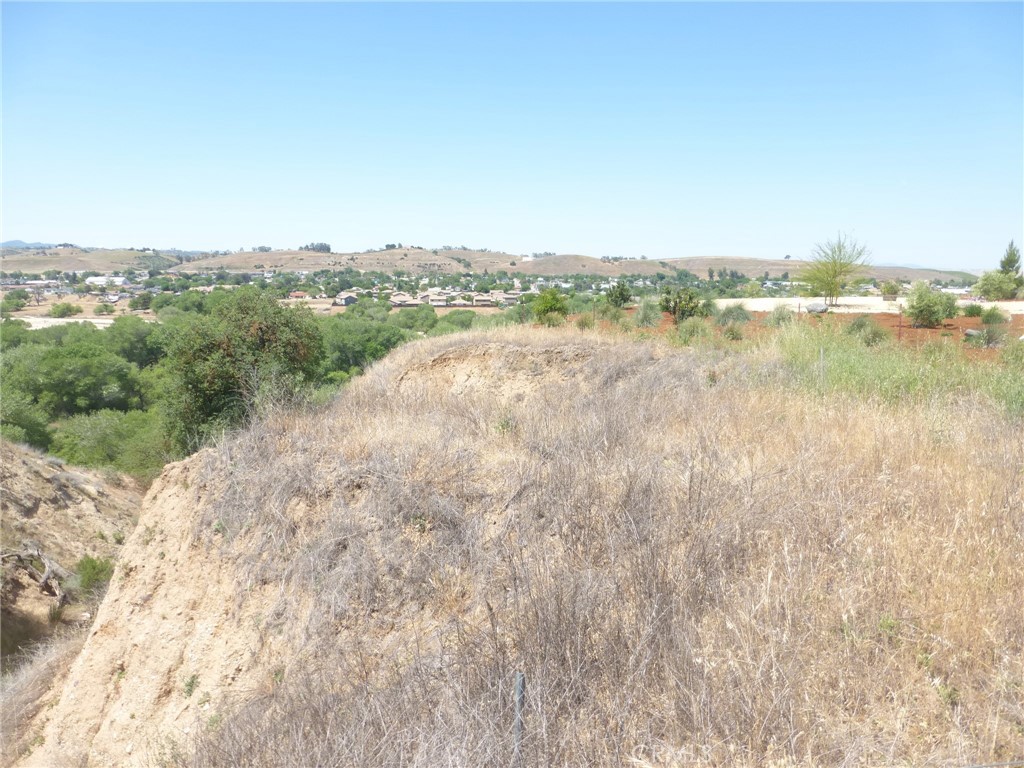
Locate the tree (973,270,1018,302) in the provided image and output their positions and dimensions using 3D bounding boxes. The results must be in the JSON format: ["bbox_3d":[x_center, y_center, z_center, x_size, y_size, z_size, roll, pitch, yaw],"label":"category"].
[{"bbox_3d":[30.708,-6.211,45.000,2.790,1.960,2.570,0,10,0],"label":"tree"}]

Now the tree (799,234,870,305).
[{"bbox_3d":[18.821,-6.751,41.500,4.380,4.330,4.030,0,10,0],"label":"tree"}]

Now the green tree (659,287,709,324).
[{"bbox_3d":[6.744,-3.131,28.500,1.650,1.570,1.510,0,10,0],"label":"green tree"}]

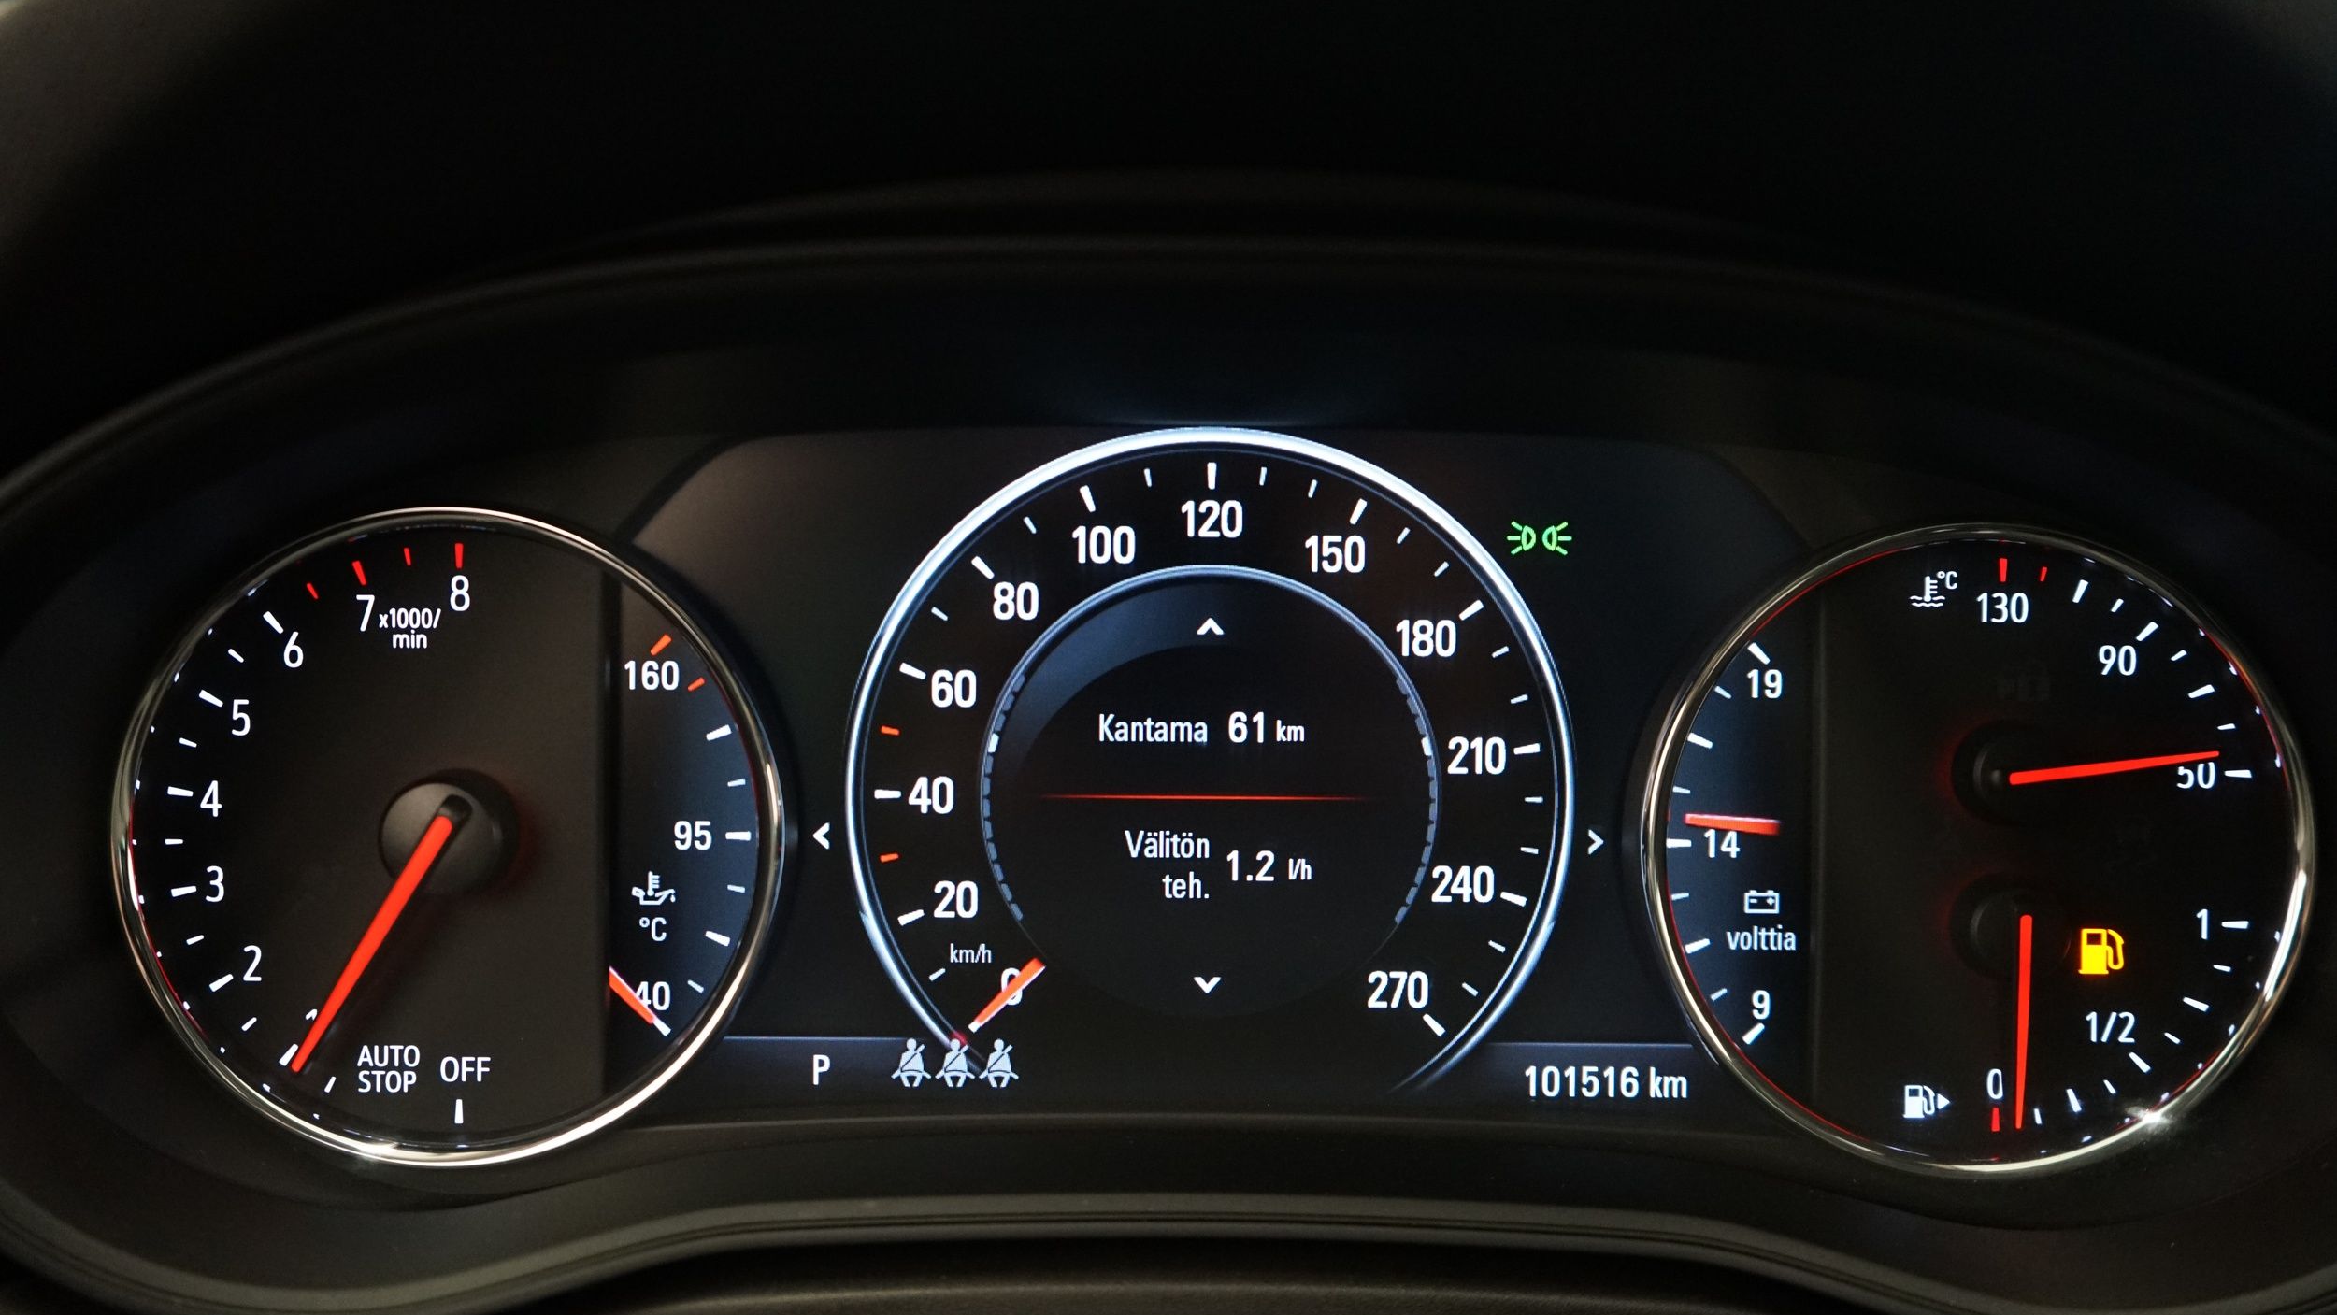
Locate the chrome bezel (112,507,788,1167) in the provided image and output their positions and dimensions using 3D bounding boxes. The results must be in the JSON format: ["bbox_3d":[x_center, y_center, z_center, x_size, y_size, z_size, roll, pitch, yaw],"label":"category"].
[{"bbox_3d":[-0.103,0.026,0.303,0.097,0.095,0.014,0,1,0],"label":"chrome bezel"}]

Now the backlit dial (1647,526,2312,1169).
[{"bbox_3d":[0.116,0.027,0.305,0.096,0.093,0.018,0,1,0],"label":"backlit dial"}]

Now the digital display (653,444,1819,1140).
[{"bbox_3d":[0.007,0.018,0.309,0.173,0.103,0.010,0,1,0],"label":"digital display"}]

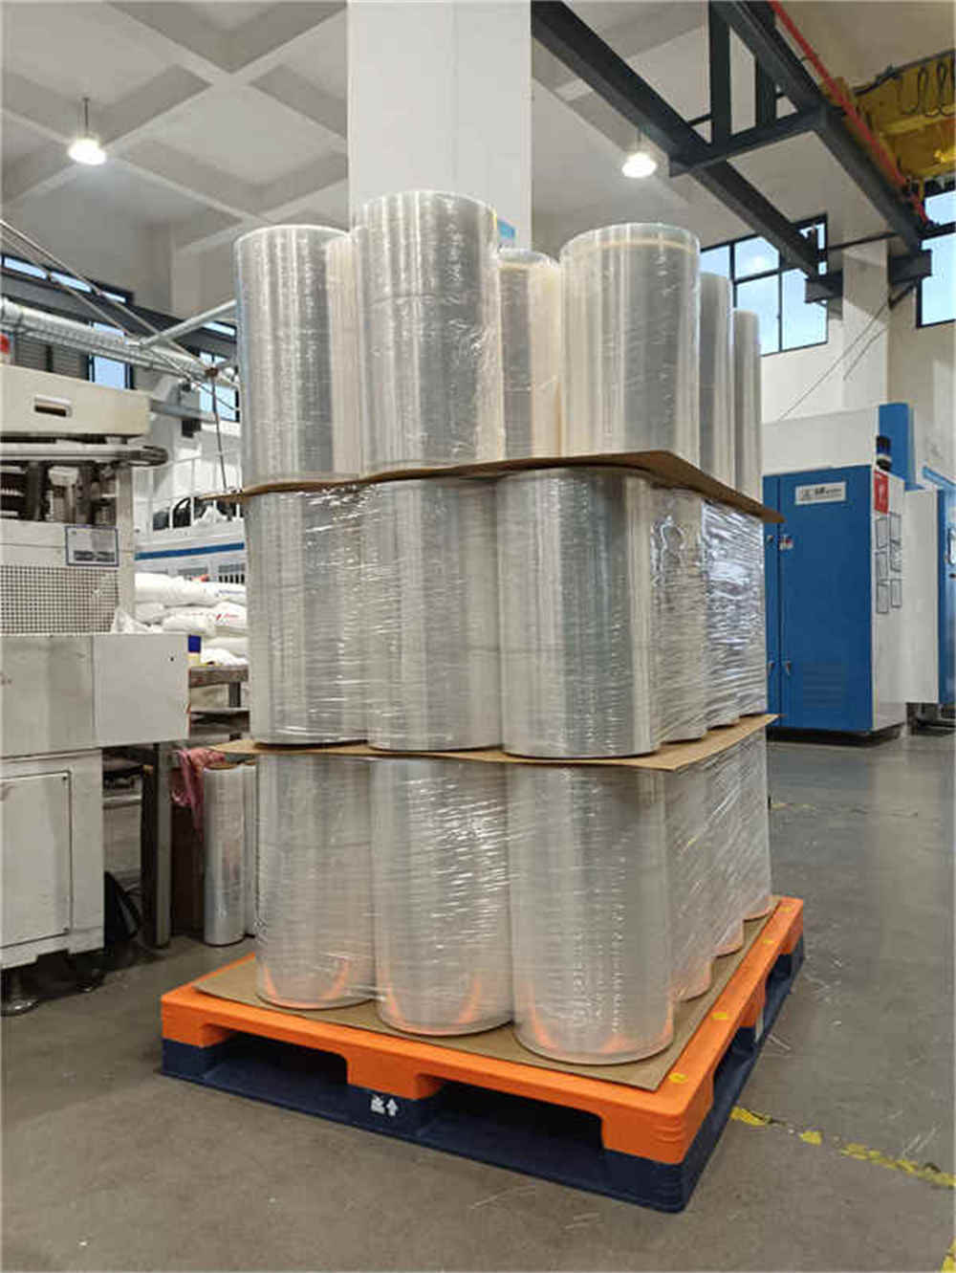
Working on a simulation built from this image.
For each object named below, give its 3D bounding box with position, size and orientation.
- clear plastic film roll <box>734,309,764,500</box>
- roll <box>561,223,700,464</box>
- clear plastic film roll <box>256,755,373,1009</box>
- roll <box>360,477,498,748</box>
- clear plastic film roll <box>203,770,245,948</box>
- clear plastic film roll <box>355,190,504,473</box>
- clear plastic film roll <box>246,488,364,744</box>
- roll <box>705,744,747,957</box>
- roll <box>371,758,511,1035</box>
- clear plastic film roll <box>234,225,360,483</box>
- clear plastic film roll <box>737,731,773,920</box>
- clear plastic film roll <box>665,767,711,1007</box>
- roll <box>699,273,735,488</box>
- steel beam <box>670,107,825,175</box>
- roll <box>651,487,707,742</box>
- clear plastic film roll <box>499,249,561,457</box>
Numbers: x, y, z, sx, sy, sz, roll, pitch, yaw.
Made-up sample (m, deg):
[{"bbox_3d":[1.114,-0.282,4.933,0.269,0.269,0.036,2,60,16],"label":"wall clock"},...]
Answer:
[{"bbox_3d":[0.608,-0.543,2.448,0.285,0.519,0.285,-2,0,27],"label":"clear plastic film roll"},{"bbox_3d":[0.317,-0.538,1.919,0.285,0.507,0.285,-2,0,0],"label":"roll"},{"bbox_3d":[-0.317,0.468,1.923,0.288,0.506,0.288,0,0,0],"label":"clear plastic film roll"},{"bbox_3d":[-0.077,-0.041,1.791,0.283,0.501,0.283,-1,0,0],"label":"roll"},{"bbox_3d":[-0.744,0.633,2.685,0.112,0.502,0.112,0,0,0],"label":"clear plastic film roll"},{"bbox_3d":[-0.092,-0.548,1.786,0.283,0.501,0.283,-1,0,0],"label":"clear plastic film roll"},{"bbox_3d":[-0.336,-0.037,1.925,0.283,0.501,0.283,-1,0,0],"label":"clear plastic film roll"},{"bbox_3d":[0.482,0.458,2.174,0.283,0.501,0.283,-1,0,0],"label":"roll"},{"bbox_3d":[-0.060,0.465,1.795,0.283,0.501,0.283,-1,0,0],"label":"roll"},{"bbox_3d":[-0.351,-0.543,1.920,0.283,0.501,0.283,-1,0,0],"label":"clear plastic film roll"},{"bbox_3d":[0.625,0.457,2.432,0.283,0.501,0.283,-1,0,0],"label":"clear plastic film roll"},{"bbox_3d":[0.350,0.459,1.934,0.283,0.501,0.283,-1,0,0],"label":"clear plastic film roll"},{"bbox_3d":[0.461,-0.540,2.187,0.285,0.513,0.285,-2,0,0],"label":"roll"},{"bbox_3d":[2.317,-4.359,8.072,1.365,0.200,0.150,-1,0,38],"label":"steel beam"},{"bbox_3d":[0.326,-0.039,1.931,0.284,0.485,0.284,-2,0,0],"label":"roll"},{"bbox_3d":[0.059,-0.543,2.094,0.285,0.525,0.285,-2,0,0],"label":"clear plastic film roll"}]

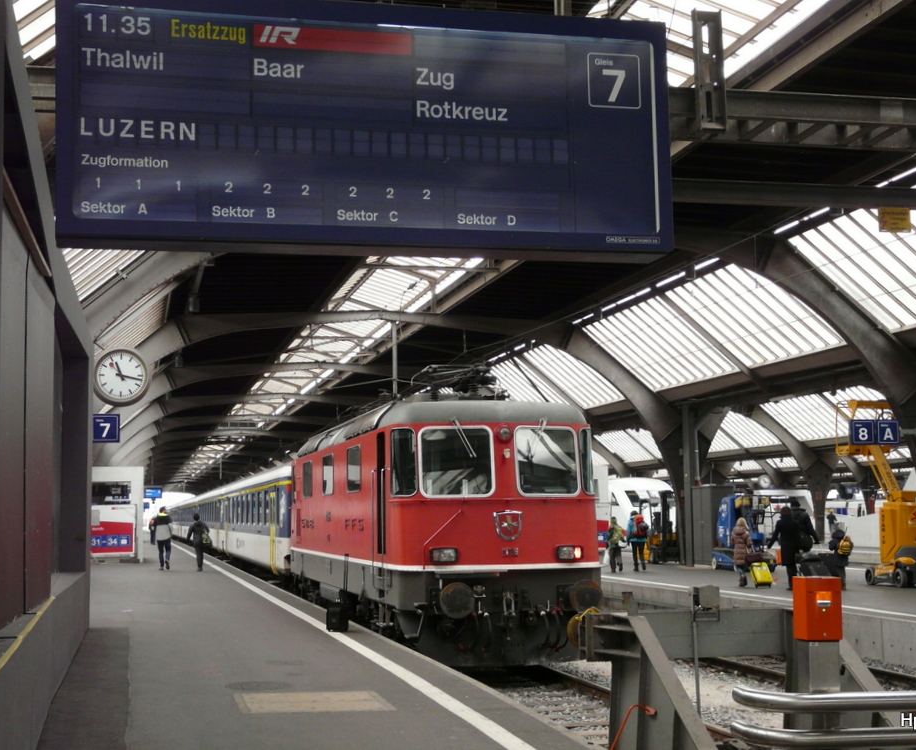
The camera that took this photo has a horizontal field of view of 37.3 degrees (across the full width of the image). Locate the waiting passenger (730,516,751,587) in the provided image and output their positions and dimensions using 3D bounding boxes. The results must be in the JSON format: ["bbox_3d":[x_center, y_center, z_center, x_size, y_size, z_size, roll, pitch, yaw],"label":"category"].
[{"bbox_3d":[5.928,3.702,28.394,0.450,1.437,0.380,1,-6,-14],"label":"waiting passenger"}]

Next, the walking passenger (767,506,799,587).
[{"bbox_3d":[6.471,3.448,26.995,0.580,1.646,0.420,1,-6,-14],"label":"walking passenger"}]

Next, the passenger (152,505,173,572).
[{"bbox_3d":[-8.761,4.863,40.393,0.540,1.882,0.500,1,-6,-14],"label":"passenger"}]

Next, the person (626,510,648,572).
[{"bbox_3d":[4.791,4.419,36.141,0.550,1.600,0.520,1,-6,-14],"label":"person"}]

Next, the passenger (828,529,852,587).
[{"bbox_3d":[7.535,3.628,26.712,0.420,1.199,0.400,1,-6,-14],"label":"passenger"}]

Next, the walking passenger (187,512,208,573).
[{"bbox_3d":[-7.502,4.842,39.255,0.580,1.668,0.450,1,-6,-14],"label":"walking passenger"}]

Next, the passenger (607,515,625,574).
[{"bbox_3d":[4.115,4.449,35.588,0.500,1.448,0.450,1,-6,-14],"label":"passenger"}]

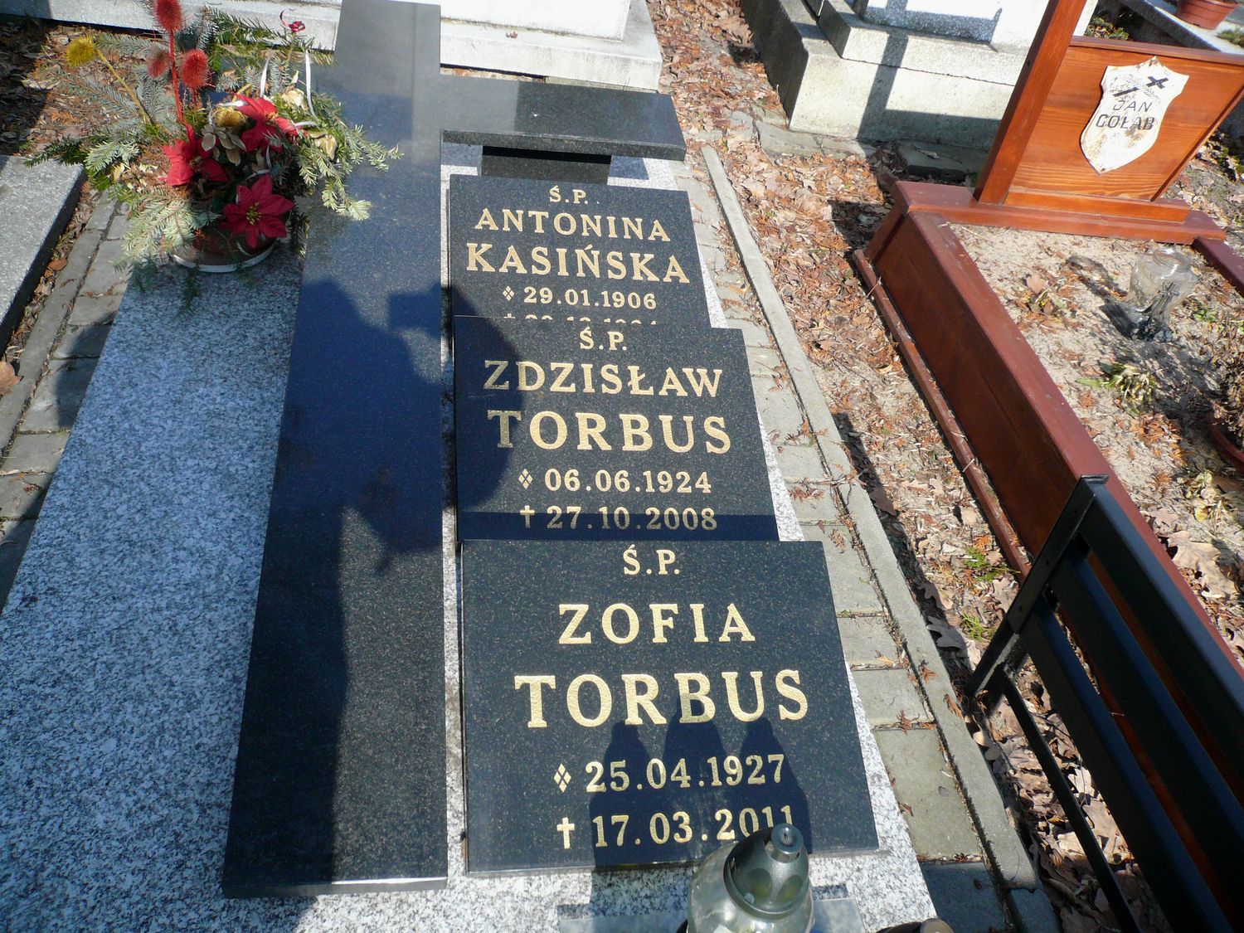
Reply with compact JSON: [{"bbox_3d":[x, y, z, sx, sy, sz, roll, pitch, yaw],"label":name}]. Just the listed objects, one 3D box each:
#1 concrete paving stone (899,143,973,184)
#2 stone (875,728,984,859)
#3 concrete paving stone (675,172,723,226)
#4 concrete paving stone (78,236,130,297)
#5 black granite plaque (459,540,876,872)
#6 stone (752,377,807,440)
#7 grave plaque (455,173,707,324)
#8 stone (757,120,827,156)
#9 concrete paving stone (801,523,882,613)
[{"bbox_3d":[0.909,-0.873,2.938,0.215,0.055,0.145,1,43,-12],"label":"concrete paving stone"},{"bbox_3d":[0.418,0.479,1.432,0.100,0.060,0.194,1,43,-12],"label":"stone"},{"bbox_3d":[0.188,-0.656,2.601,0.100,0.060,0.209,1,43,-12],"label":"concrete paving stone"},{"bbox_3d":[-1.006,-0.374,2.024,0.100,0.060,0.194,1,43,-12],"label":"concrete paving stone"},{"bbox_3d":[0.048,0.267,1.189,0.457,0.025,0.378,1,62,-10],"label":"black granite plaque"},{"bbox_3d":[0.304,-0.093,2.022,0.100,0.060,0.201,1,43,-12],"label":"stone"},{"bbox_3d":[-0.076,-0.358,1.798,0.447,0.030,0.363,0,62,-13],"label":"grave plaque"},{"bbox_3d":[0.481,-0.925,2.914,0.195,0.060,0.160,1,43,-12],"label":"stone"},{"bbox_3d":[0.361,0.195,1.725,0.100,0.060,0.192,1,43,-12],"label":"concrete paving stone"}]

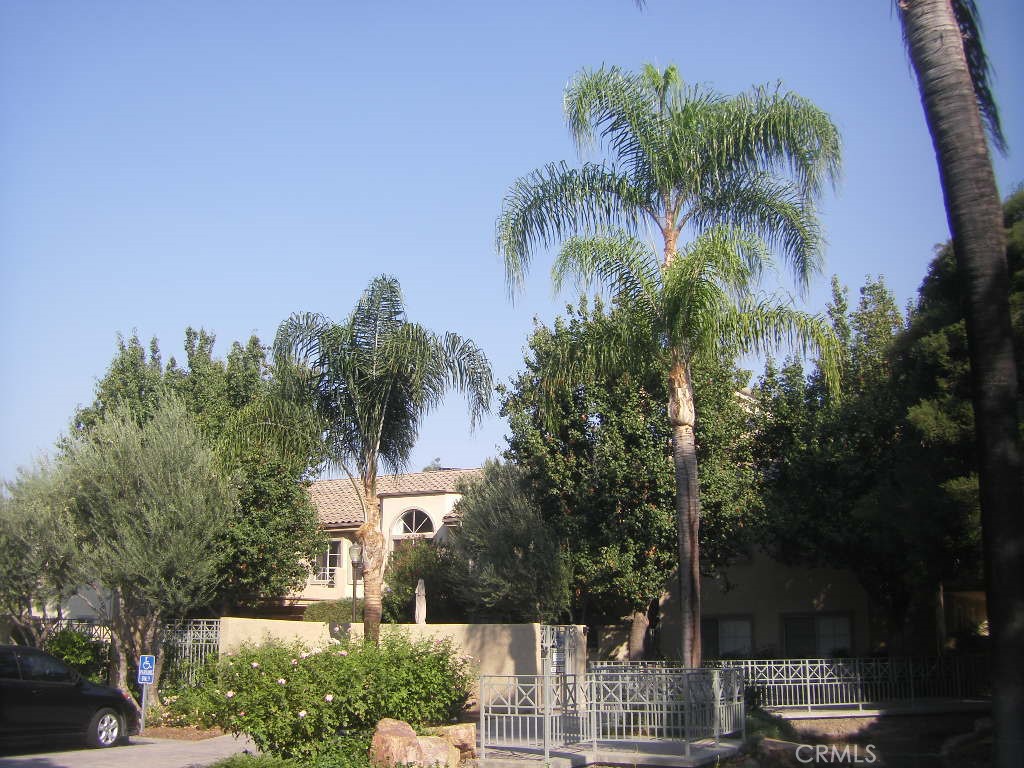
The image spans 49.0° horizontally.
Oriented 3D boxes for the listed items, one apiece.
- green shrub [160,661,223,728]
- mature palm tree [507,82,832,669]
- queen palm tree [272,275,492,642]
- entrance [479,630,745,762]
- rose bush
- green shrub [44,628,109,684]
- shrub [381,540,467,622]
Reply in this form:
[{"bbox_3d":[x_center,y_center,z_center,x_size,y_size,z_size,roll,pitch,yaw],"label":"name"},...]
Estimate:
[{"bbox_3d":[-5.587,5.395,19.594,1.150,1.200,1.000,0,-13,0],"label":"green shrub"},{"bbox_3d":[2.960,-0.075,20.105,6.200,12.400,6.000,0,-13,0],"label":"mature palm tree"},{"bbox_3d":[-2.497,2.070,21.673,4.400,8.700,4.300,0,-13,0],"label":"queen palm tree"},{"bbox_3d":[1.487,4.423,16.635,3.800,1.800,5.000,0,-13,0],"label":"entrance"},{"bbox_3d":[-2.830,4.536,16.610,4.500,1.770,2.700,0,-13,0],"label":"rose bush"},{"bbox_3d":[-8.202,5.463,21.219,1.350,1.680,1.200,0,-13,0],"label":"green shrub"},{"bbox_3d":[-2.462,6.094,30.916,2.600,3.500,2.400,0,-13,0],"label":"shrub"}]

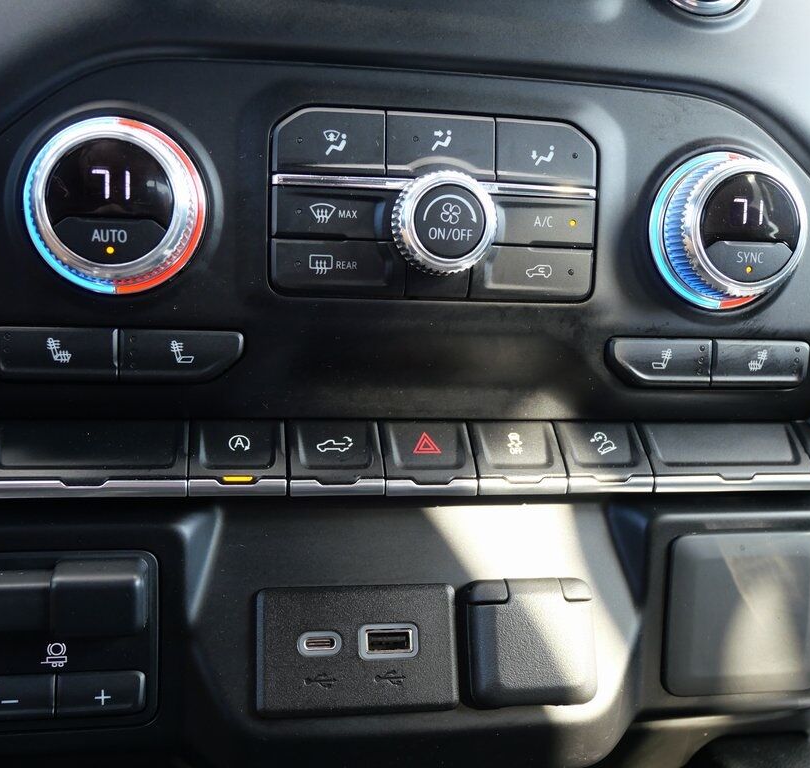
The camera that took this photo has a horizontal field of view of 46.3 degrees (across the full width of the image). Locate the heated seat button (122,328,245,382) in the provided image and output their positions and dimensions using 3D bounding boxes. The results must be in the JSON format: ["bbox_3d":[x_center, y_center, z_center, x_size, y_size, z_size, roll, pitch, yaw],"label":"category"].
[{"bbox_3d":[-0.065,-0.008,0.278,0.035,0.015,0.007,1,4,-11],"label":"heated seat button"}]

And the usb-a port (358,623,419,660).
[{"bbox_3d":[-0.005,0.076,0.282,0.018,0.010,0.007,1,-6,-11],"label":"usb-a port"}]

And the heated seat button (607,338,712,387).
[{"bbox_3d":[0.081,-0.007,0.306,0.036,0.015,0.007,1,4,-11],"label":"heated seat button"}]

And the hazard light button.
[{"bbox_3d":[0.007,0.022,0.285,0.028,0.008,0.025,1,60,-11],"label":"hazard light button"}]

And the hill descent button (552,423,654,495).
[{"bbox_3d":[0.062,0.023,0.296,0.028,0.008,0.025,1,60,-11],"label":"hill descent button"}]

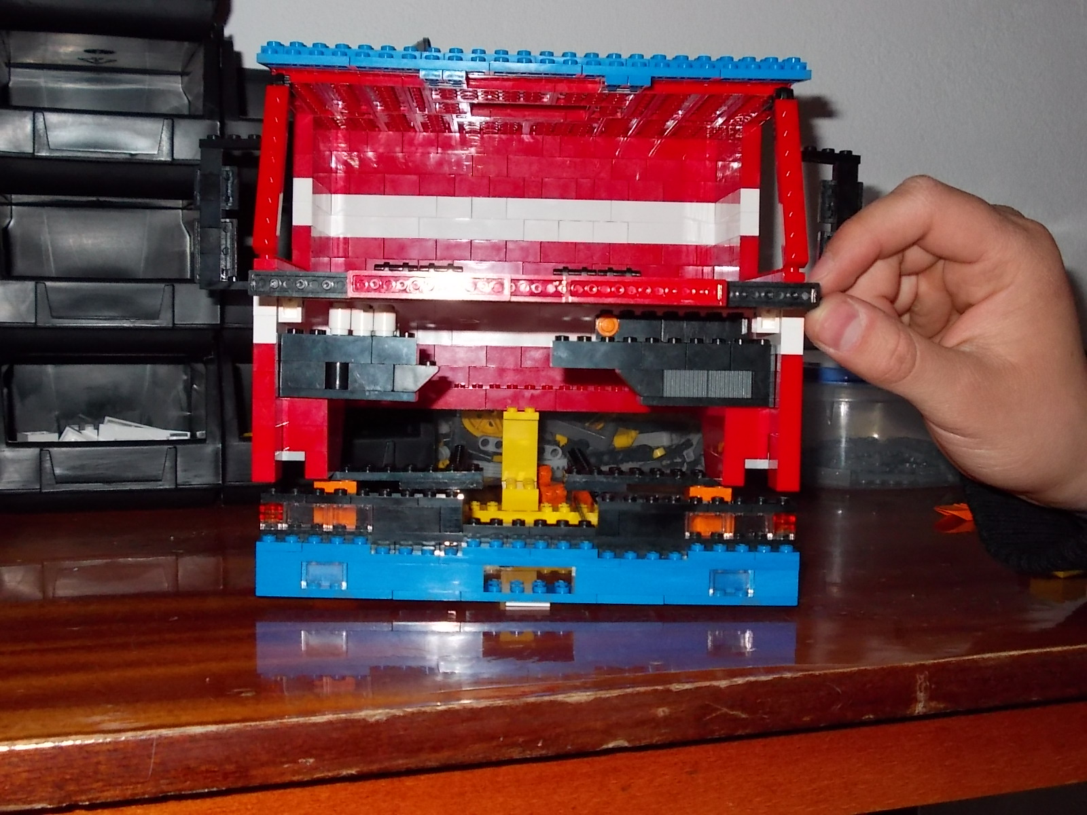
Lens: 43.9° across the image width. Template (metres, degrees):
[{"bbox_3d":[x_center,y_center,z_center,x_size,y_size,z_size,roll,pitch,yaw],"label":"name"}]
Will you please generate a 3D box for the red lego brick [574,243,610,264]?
[{"bbox_3d":[0.023,-0.072,0.624,0.016,0.010,0.008,1,4,-1],"label":"red lego brick"}]

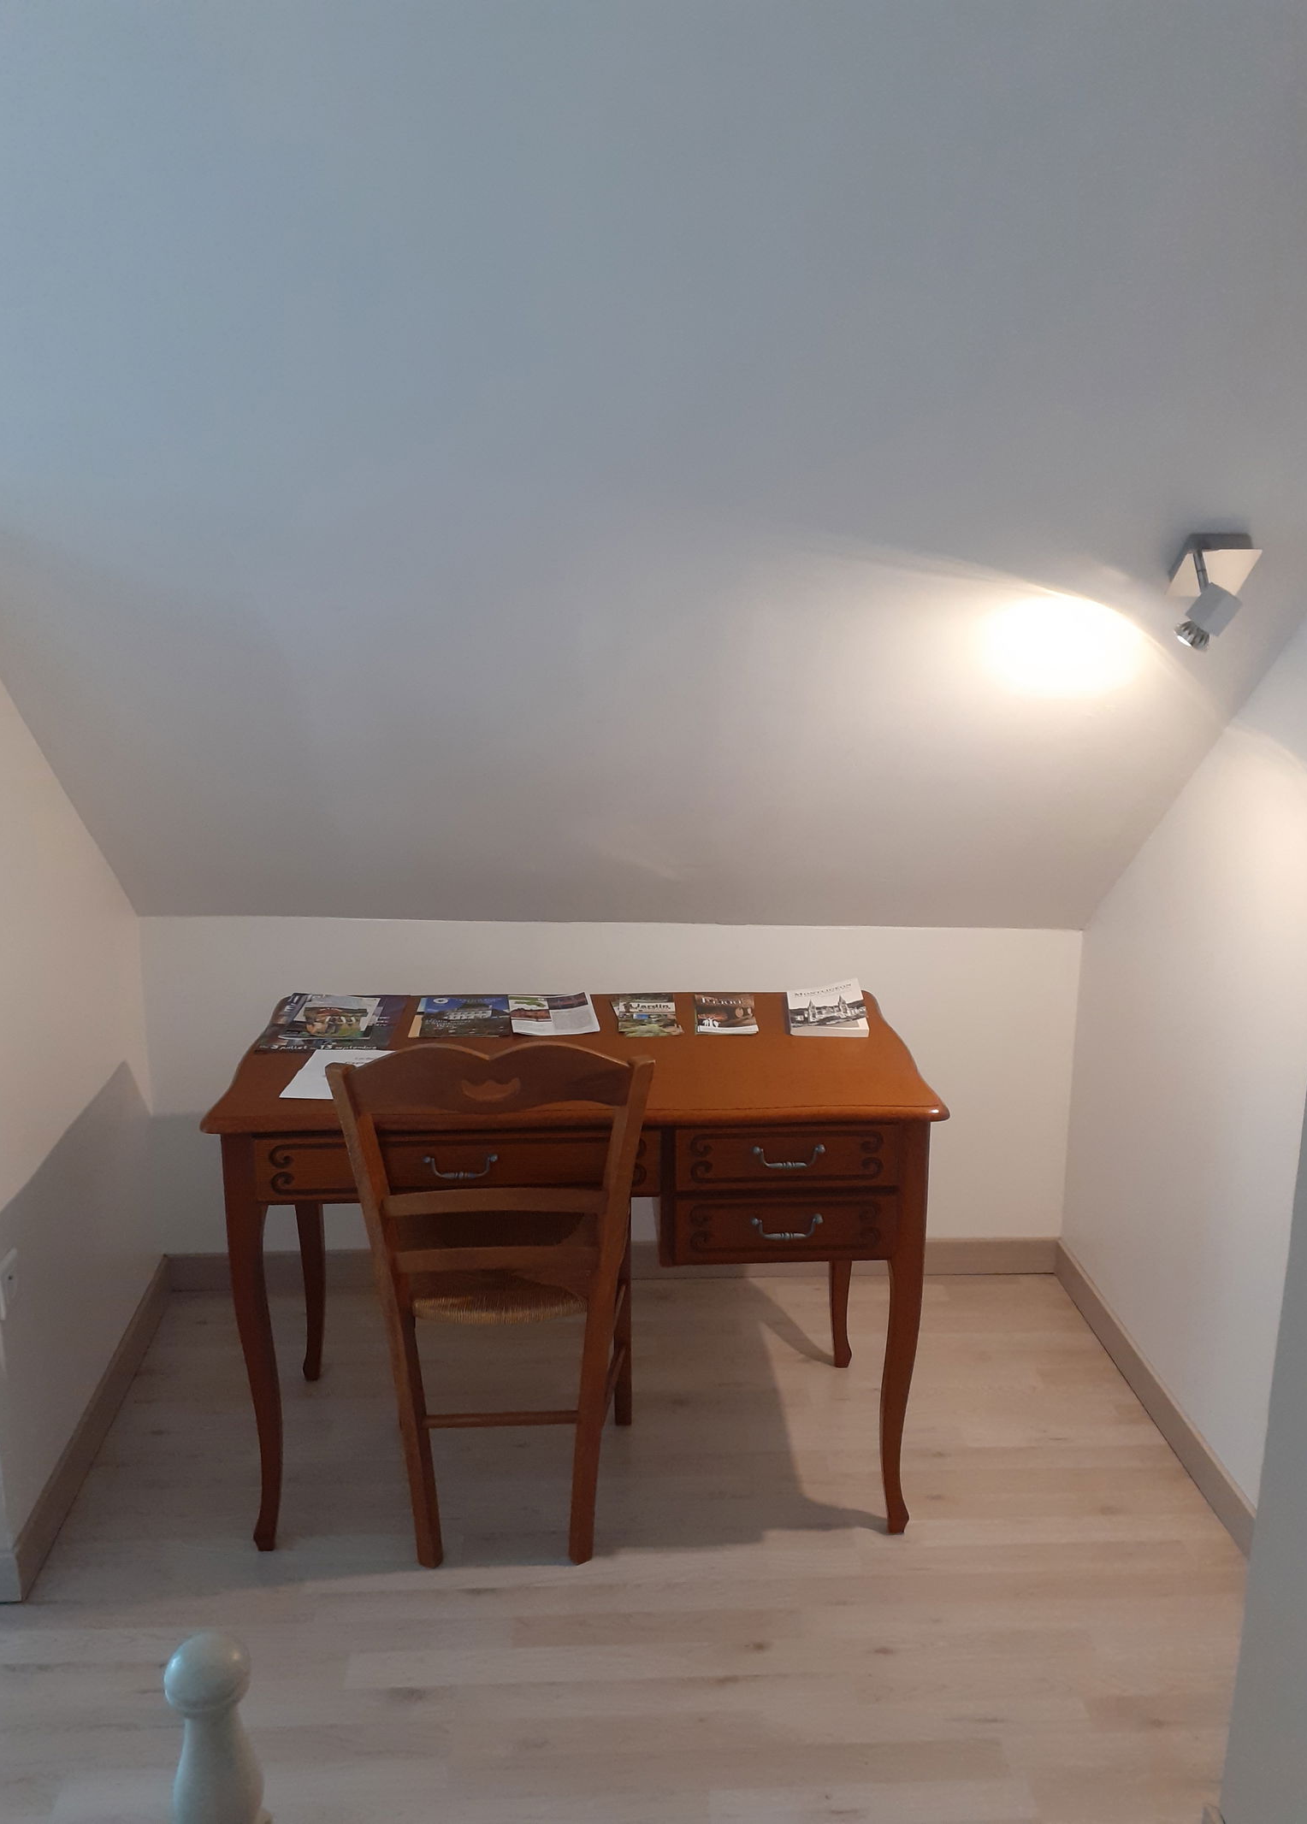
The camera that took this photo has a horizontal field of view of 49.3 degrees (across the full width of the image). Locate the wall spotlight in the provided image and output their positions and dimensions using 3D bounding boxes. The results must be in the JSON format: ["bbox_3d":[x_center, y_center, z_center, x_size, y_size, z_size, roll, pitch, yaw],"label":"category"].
[{"bbox_3d":[0.781,-0.436,1.999,0.105,0.113,0.144,0,-28,-4],"label":"wall spotlight"}]

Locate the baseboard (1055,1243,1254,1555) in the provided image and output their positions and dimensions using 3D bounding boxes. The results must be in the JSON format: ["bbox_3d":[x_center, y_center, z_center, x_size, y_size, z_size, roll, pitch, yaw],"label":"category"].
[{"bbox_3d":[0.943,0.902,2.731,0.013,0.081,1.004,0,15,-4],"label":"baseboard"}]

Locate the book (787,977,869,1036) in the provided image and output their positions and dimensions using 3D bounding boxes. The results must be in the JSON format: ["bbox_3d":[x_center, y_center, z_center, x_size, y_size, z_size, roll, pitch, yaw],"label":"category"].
[{"bbox_3d":[0.306,0.178,2.544,0.132,0.028,0.190,1,15,1],"label":"book"}]

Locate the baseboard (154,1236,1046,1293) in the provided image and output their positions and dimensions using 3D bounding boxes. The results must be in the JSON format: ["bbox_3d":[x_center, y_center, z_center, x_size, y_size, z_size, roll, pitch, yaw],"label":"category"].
[{"bbox_3d":[-0.070,0.779,3.155,1.950,0.081,0.013,0,15,-4],"label":"baseboard"}]

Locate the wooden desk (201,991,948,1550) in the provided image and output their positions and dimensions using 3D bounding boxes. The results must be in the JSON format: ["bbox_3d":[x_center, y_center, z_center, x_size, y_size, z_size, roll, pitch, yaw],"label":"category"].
[{"bbox_3d":[-0.129,0.598,2.488,1.107,0.766,0.592,0,15,-4],"label":"wooden desk"}]

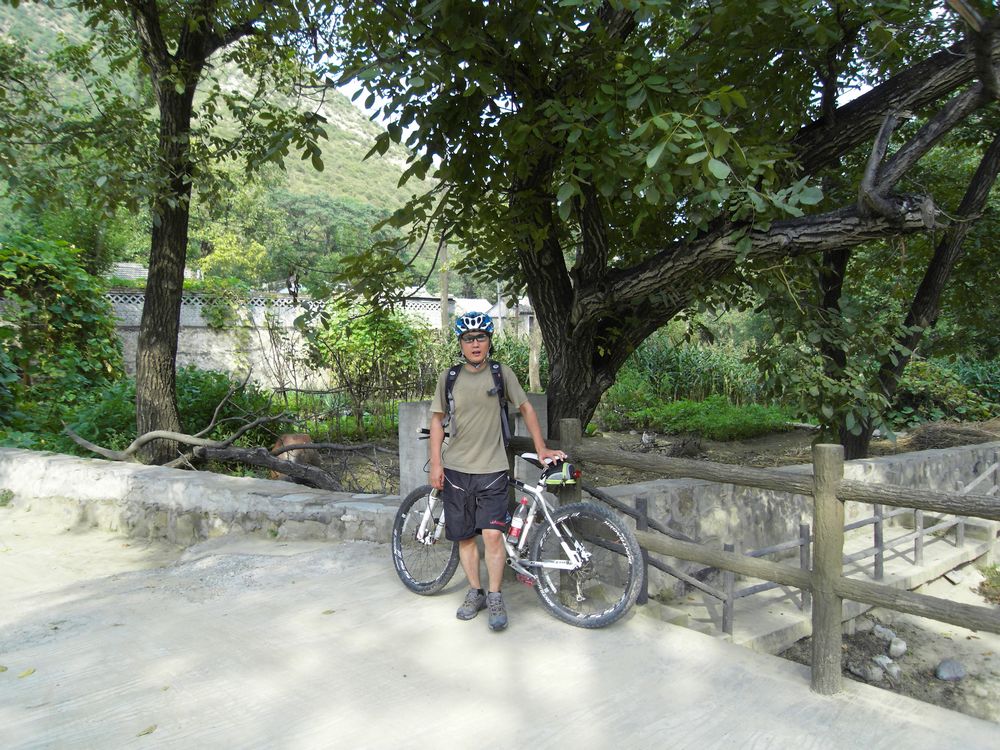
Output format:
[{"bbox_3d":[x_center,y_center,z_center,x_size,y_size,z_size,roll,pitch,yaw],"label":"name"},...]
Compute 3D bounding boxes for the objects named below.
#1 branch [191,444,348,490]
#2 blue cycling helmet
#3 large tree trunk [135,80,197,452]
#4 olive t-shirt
[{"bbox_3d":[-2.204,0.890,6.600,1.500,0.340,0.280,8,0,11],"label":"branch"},{"bbox_3d":[-0.150,-0.296,4.070,0.220,0.160,0.280,0,1,-2],"label":"blue cycling helmet"},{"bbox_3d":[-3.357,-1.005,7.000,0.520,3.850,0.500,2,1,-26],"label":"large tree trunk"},{"bbox_3d":[-0.126,0.254,4.050,0.560,0.640,0.280,0,1,0],"label":"olive t-shirt"}]

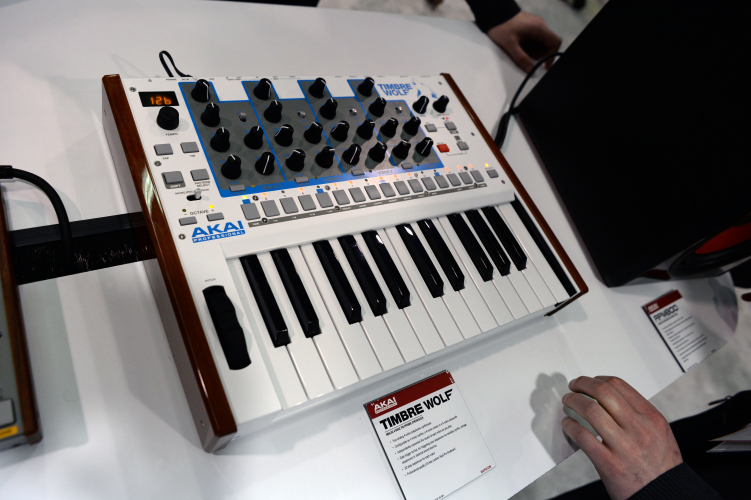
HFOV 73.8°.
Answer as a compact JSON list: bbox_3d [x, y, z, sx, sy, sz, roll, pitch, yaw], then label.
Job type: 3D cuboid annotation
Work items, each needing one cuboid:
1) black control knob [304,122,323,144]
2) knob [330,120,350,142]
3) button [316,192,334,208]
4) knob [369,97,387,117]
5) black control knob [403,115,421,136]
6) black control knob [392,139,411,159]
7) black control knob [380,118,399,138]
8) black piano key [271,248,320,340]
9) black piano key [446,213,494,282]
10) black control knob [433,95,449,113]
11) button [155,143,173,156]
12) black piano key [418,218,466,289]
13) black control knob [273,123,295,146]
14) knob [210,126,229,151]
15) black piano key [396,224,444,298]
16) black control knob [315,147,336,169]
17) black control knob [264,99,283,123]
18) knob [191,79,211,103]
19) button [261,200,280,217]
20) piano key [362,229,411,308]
[{"bbox_3d":[-0.062,-0.121,0.513,0.018,0.016,0.018,13,55,-19],"label":"black control knob"},{"bbox_3d":[-0.035,-0.124,0.517,0.018,0.016,0.018,-13,67,-32],"label":"knob"},{"bbox_3d":[-0.048,-0.046,0.471,0.013,0.003,0.016,-13,67,-32],"label":"button"},{"bbox_3d":[0.003,-0.165,0.574,0.018,0.016,0.018,-5,62,-29],"label":"knob"},{"bbox_3d":[0.043,-0.142,0.568,0.018,0.016,0.018,-13,67,-32],"label":"black control knob"},{"bbox_3d":[0.029,-0.109,0.540,0.018,0.016,0.018,-13,67,-32],"label":"black control knob"},{"bbox_3d":[0.017,-0.136,0.550,0.018,0.016,0.018,-13,67,-32],"label":"black control knob"},{"bbox_3d":[-0.066,0.033,0.421,0.014,0.011,0.084,-13,65,-33],"label":"black piano key"},{"bbox_3d":[0.103,-0.007,0.536,0.014,0.011,0.088,-13,65,-32],"label":"black piano key"},{"bbox_3d":[0.081,-0.179,0.610,0.018,0.016,0.018,-13,67,-32],"label":"black control knob"},{"bbox_3d":[-0.186,-0.088,0.440,0.014,0.003,0.011,-13,66,-32],"label":"button"},{"bbox_3d":[0.069,0.002,0.510,0.014,0.011,0.084,-13,65,-33],"label":"black piano key"},{"bbox_3d":[-0.092,-0.117,0.508,0.018,0.016,0.018,-13,66,-32],"label":"black control knob"},{"bbox_3d":[-0.146,-0.105,0.473,0.018,0.016,0.018,-13,66,-32],"label":"knob"},{"bbox_3d":[0.046,0.007,0.495,0.014,0.011,0.084,-13,65,-33],"label":"black piano key"},{"bbox_3d":[-0.049,-0.094,0.502,0.018,0.016,0.018,-17,68,-33],"label":"black control knob"},{"bbox_3d":[-0.102,-0.141,0.506,0.018,0.016,0.018,-12,65,-32],"label":"black control knob"},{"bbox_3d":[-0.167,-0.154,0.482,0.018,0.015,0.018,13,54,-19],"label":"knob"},{"bbox_3d":[-0.097,-0.038,0.462,0.013,0.003,0.017,-13,66,-32],"label":"button"},{"bbox_3d":[0.014,0.015,0.477,0.014,0.011,0.085,-13,65,-33],"label":"piano key"}]

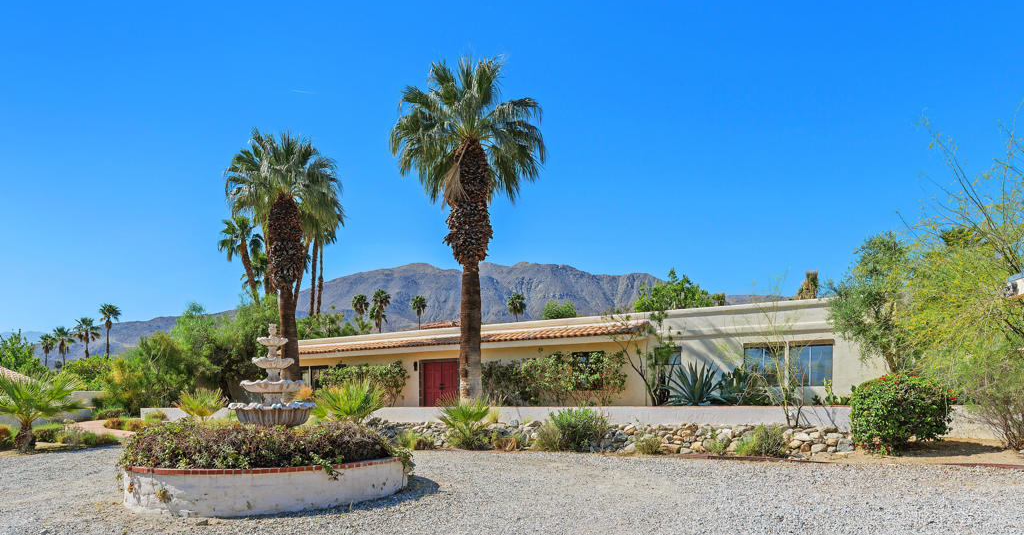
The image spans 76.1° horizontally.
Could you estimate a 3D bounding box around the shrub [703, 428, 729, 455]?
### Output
[{"bbox_3d":[5.412,4.627,17.400,0.700,0.700,0.600,0,-8,0],"label":"shrub"}]

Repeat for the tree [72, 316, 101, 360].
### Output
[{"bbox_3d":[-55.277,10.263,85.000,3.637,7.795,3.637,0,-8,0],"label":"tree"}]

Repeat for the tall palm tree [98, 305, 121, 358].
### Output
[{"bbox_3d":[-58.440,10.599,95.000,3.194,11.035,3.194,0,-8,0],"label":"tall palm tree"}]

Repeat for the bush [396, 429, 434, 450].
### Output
[{"bbox_3d":[-2.801,4.942,18.800,1.120,0.650,0.900,0,-8,0],"label":"bush"}]

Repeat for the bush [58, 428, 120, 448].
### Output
[{"bbox_3d":[-12.915,5.227,20.000,1.895,0.611,1.200,0,-8,0],"label":"bush"}]

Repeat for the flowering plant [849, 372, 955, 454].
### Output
[{"bbox_3d":[10.001,3.749,16.800,2.650,2.100,2.400,0,-8,0],"label":"flowering plant"}]

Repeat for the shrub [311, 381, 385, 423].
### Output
[{"bbox_3d":[-4.998,4.234,20.000,2.201,1.559,2.000,0,-8,0],"label":"shrub"}]

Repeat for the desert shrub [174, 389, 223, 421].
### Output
[{"bbox_3d":[-11.224,4.956,23.500,1.800,1.250,1.600,0,-8,0],"label":"desert shrub"}]

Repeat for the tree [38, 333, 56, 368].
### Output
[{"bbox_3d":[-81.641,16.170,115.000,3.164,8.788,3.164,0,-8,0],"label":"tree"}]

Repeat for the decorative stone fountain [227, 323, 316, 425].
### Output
[{"bbox_3d":[-3.624,1.687,9.900,1.331,1.649,1.331,0,-8,0],"label":"decorative stone fountain"}]

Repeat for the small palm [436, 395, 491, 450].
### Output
[{"bbox_3d":[-1.416,4.605,19.500,1.669,1.639,1.600,0,-8,0],"label":"small palm"}]

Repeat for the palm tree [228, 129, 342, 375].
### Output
[{"bbox_3d":[-8.835,-0.077,25.300,4.500,10.600,4.400,0,-8,0],"label":"palm tree"}]

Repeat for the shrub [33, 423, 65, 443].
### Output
[{"bbox_3d":[-13.459,4.791,19.000,0.950,0.620,0.850,0,-8,0],"label":"shrub"}]

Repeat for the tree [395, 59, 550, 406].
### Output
[{"bbox_3d":[-1.396,-1.188,21.000,5.000,11.200,4.800,0,-8,0],"label":"tree"}]

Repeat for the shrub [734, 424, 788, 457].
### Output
[{"bbox_3d":[6.559,4.548,17.200,1.400,0.850,1.150,0,-8,0],"label":"shrub"}]

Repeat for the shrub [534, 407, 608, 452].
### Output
[{"bbox_3d":[1.728,4.704,19.000,2.149,1.336,1.650,0,-8,0],"label":"shrub"}]

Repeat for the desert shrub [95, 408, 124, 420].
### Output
[{"bbox_3d":[-15.379,5.617,25.000,1.150,0.500,0.950,0,-8,0],"label":"desert shrub"}]

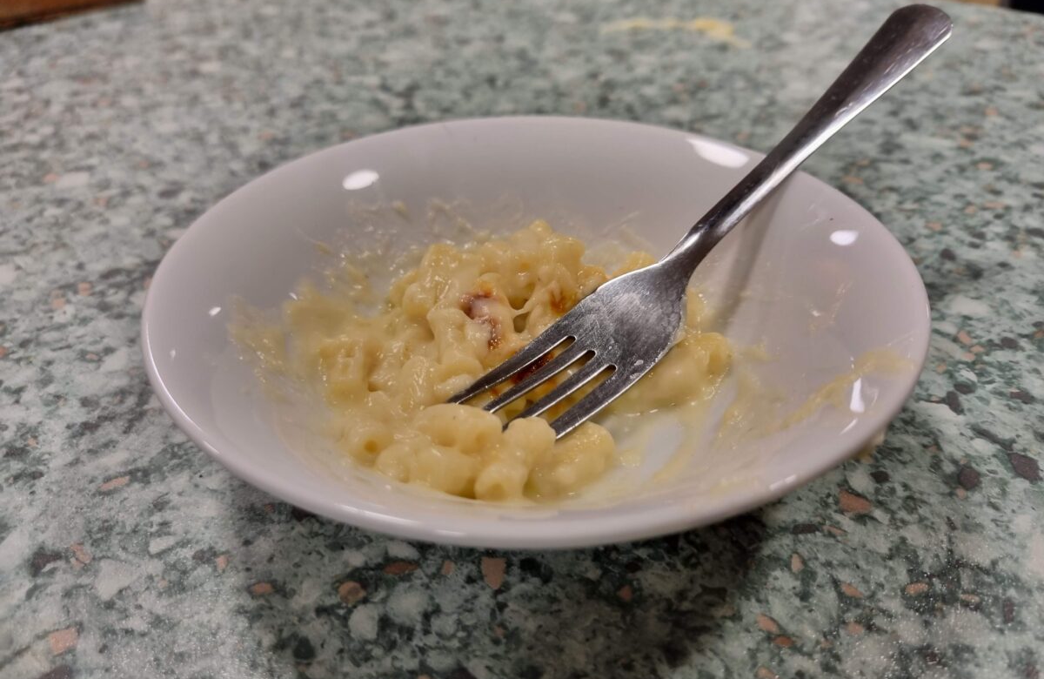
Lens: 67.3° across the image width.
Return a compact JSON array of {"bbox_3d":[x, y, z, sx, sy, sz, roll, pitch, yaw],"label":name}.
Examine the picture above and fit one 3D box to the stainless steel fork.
[{"bbox_3d":[0.059,-0.036,0.210,0.026,0.017,0.198,36,66,30],"label":"stainless steel fork"}]

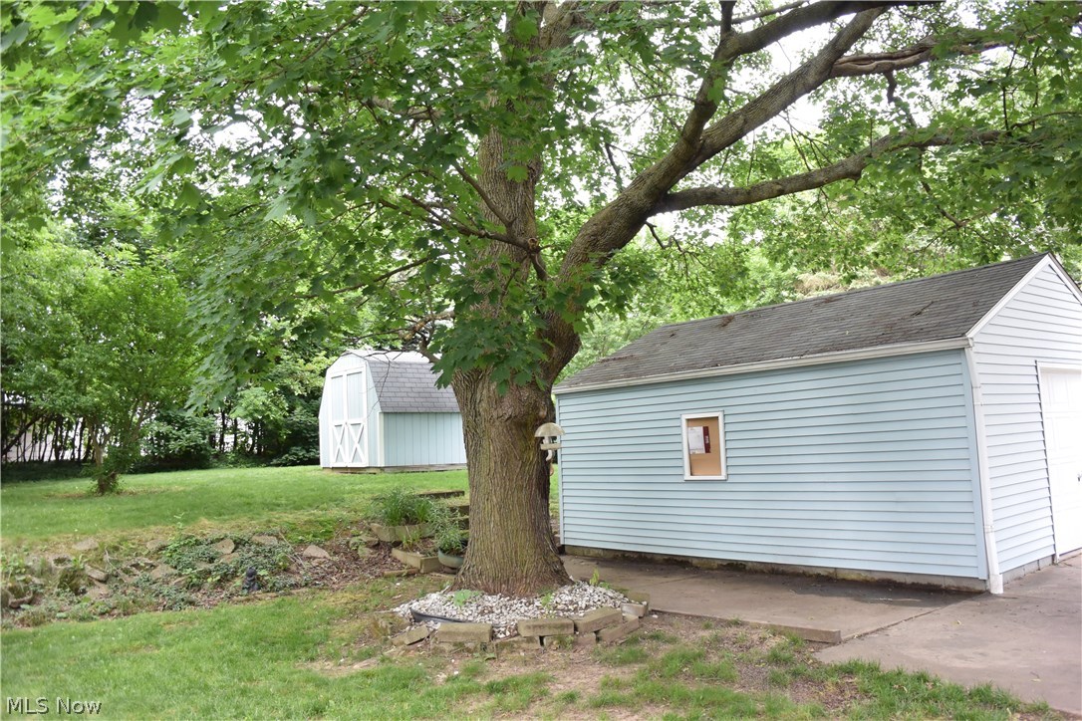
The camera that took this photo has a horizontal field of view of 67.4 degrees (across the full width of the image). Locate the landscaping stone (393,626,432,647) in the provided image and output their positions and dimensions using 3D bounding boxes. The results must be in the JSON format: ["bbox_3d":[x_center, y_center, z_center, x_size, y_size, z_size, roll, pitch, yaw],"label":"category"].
[{"bbox_3d":[-1.072,2.291,6.750,0.330,0.100,0.200,-17,0,20],"label":"landscaping stone"}]

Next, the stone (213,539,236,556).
[{"bbox_3d":[-3.911,2.302,10.000,0.290,0.200,0.220,-1,-7,-20],"label":"stone"}]

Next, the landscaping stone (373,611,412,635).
[{"bbox_3d":[-1.294,2.287,7.050,0.290,0.130,0.220,-6,-7,30],"label":"landscaping stone"}]

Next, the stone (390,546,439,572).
[{"bbox_3d":[-1.618,2.554,10.450,0.430,0.190,0.720,-1,-6,-21],"label":"stone"}]

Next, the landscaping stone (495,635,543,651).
[{"bbox_3d":[-0.197,2.245,6.479,0.360,0.092,0.200,-2,-6,-10],"label":"landscaping stone"}]

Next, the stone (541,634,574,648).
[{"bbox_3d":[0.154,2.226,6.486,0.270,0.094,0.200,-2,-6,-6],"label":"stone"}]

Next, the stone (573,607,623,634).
[{"bbox_3d":[0.424,2.056,6.430,0.415,0.095,0.190,2,-8,-36],"label":"stone"}]

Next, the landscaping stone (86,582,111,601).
[{"bbox_3d":[-4.830,2.516,8.850,0.250,0.180,0.200,-1,-7,-20],"label":"landscaping stone"}]

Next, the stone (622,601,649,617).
[{"bbox_3d":[0.837,2.213,7.200,0.220,0.110,0.210,-5,-6,17],"label":"stone"}]

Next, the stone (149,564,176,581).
[{"bbox_3d":[-4.425,2.478,9.500,0.270,0.150,0.190,-2,-6,-6],"label":"stone"}]

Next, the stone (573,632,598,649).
[{"bbox_3d":[0.356,2.263,6.550,0.210,0.110,0.200,-2,-6,-6],"label":"stone"}]

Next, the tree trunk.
[{"bbox_3d":[-0.304,1.209,8.250,1.130,2.200,1.080,-3,-6,0],"label":"tree trunk"}]

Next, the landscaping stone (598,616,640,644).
[{"bbox_3d":[0.648,2.222,6.700,0.200,0.120,0.400,-9,-8,43],"label":"landscaping stone"}]

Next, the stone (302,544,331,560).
[{"bbox_3d":[-2.880,2.458,10.400,0.360,0.190,0.250,-1,-7,-20],"label":"stone"}]

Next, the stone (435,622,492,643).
[{"bbox_3d":[-0.592,2.143,6.368,0.405,0.096,0.196,-3,-6,3],"label":"stone"}]

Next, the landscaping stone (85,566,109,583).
[{"bbox_3d":[-5.097,2.449,9.300,0.250,0.110,0.180,13,5,-11],"label":"landscaping stone"}]

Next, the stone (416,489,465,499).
[{"bbox_3d":[-1.580,2.114,12.800,0.850,0.120,0.280,3,-8,-41],"label":"stone"}]

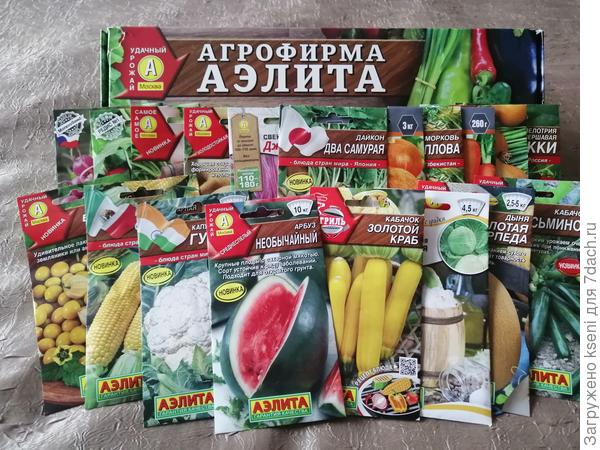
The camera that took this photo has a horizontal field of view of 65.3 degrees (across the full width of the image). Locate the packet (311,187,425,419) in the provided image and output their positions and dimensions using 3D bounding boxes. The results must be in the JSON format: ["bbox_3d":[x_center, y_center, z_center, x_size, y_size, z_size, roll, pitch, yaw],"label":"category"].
[{"bbox_3d":[0.043,0.051,0.327,0.083,0.004,0.156,3,80,7],"label":"packet"}]

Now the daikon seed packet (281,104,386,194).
[{"bbox_3d":[0.025,-0.015,0.353,0.083,0.004,0.156,1,82,1],"label":"daikon seed packet"}]

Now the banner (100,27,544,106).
[{"bbox_3d":[0.018,-0.128,0.392,0.361,0.068,0.020,0,0,0],"label":"banner"}]

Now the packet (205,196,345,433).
[{"bbox_3d":[-0.020,0.054,0.324,0.083,0.004,0.156,-4,69,-6],"label":"packet"}]

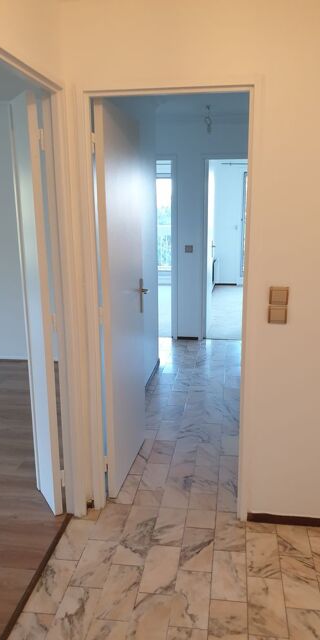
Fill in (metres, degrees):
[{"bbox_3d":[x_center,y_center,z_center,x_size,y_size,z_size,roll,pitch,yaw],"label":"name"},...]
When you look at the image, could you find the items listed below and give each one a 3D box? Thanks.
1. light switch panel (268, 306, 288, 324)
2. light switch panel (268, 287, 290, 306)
[{"bbox_3d":[0.542,-0.024,2.211,0.082,0.080,0.016,1,13,9],"label":"light switch panel"},{"bbox_3d":[0.543,-0.108,2.192,0.082,0.080,0.016,1,13,9],"label":"light switch panel"}]

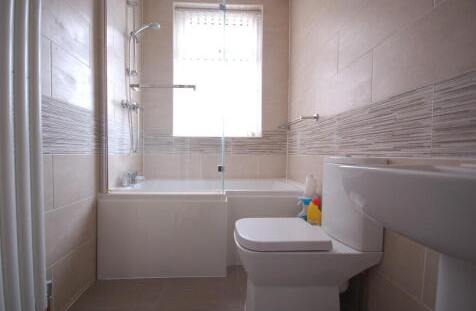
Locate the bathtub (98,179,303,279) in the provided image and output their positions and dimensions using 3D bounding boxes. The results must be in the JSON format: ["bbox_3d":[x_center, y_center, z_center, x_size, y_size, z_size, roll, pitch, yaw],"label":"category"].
[{"bbox_3d":[-0.193,0.564,1.799,1.595,0.578,0.815,1,0,-5],"label":"bathtub"}]

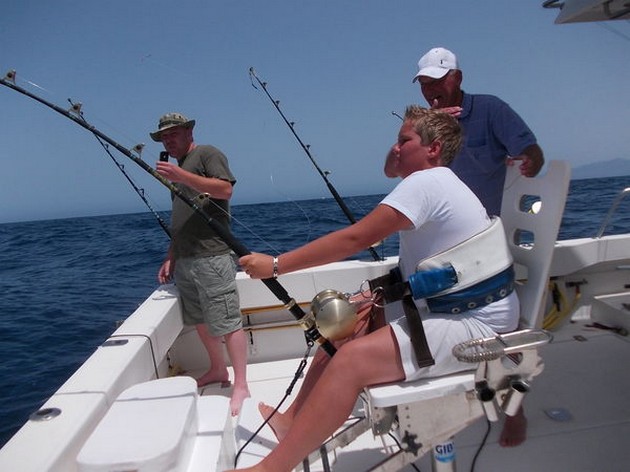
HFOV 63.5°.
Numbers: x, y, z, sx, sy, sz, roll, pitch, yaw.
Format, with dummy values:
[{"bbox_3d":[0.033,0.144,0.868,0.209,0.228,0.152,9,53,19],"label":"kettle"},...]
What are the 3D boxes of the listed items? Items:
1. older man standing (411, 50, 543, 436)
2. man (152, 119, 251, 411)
[{"bbox_3d":[0.713,0.044,2.380,0.660,1.770,0.480,0,5,43],"label":"older man standing"},{"bbox_3d":[-0.700,0.132,3.130,0.540,1.750,0.500,-1,5,38],"label":"man"}]

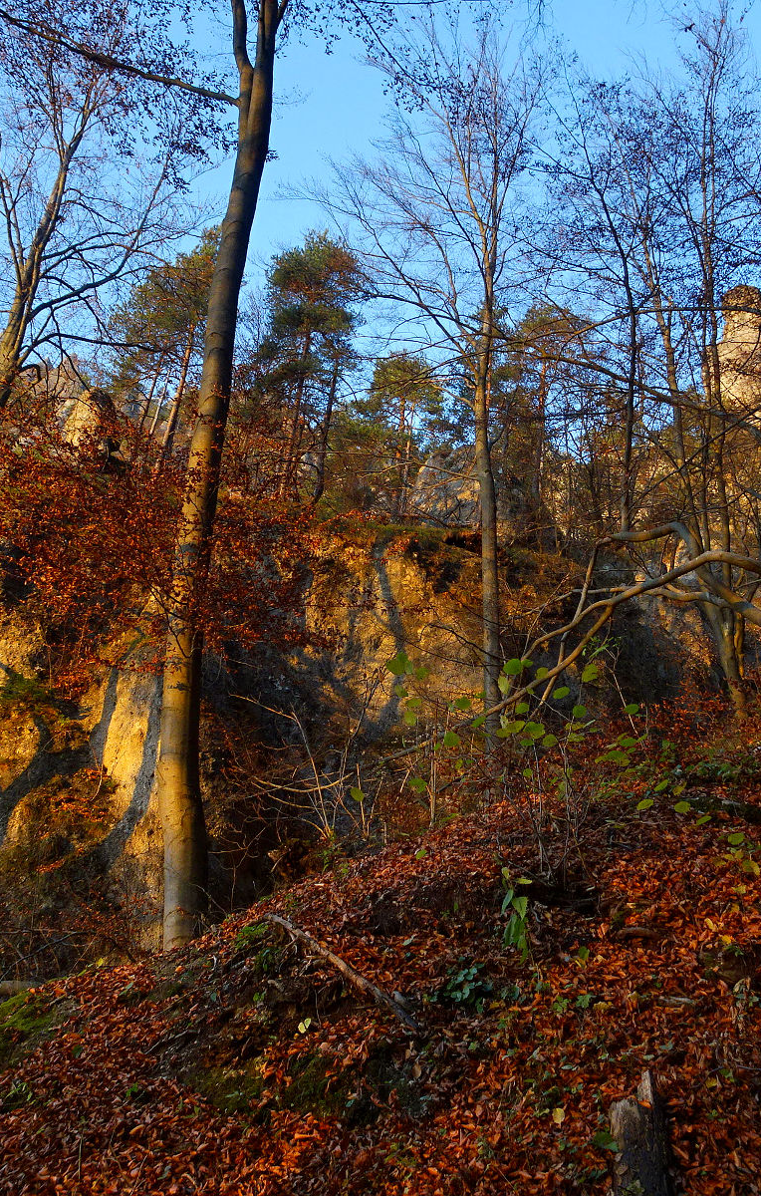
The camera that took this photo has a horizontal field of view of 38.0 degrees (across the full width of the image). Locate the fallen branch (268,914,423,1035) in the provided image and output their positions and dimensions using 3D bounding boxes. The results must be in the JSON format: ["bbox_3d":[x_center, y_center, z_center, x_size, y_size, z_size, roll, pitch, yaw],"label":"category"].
[{"bbox_3d":[-0.246,2.160,6.425,1.231,0.110,0.120,24,6,38],"label":"fallen branch"}]

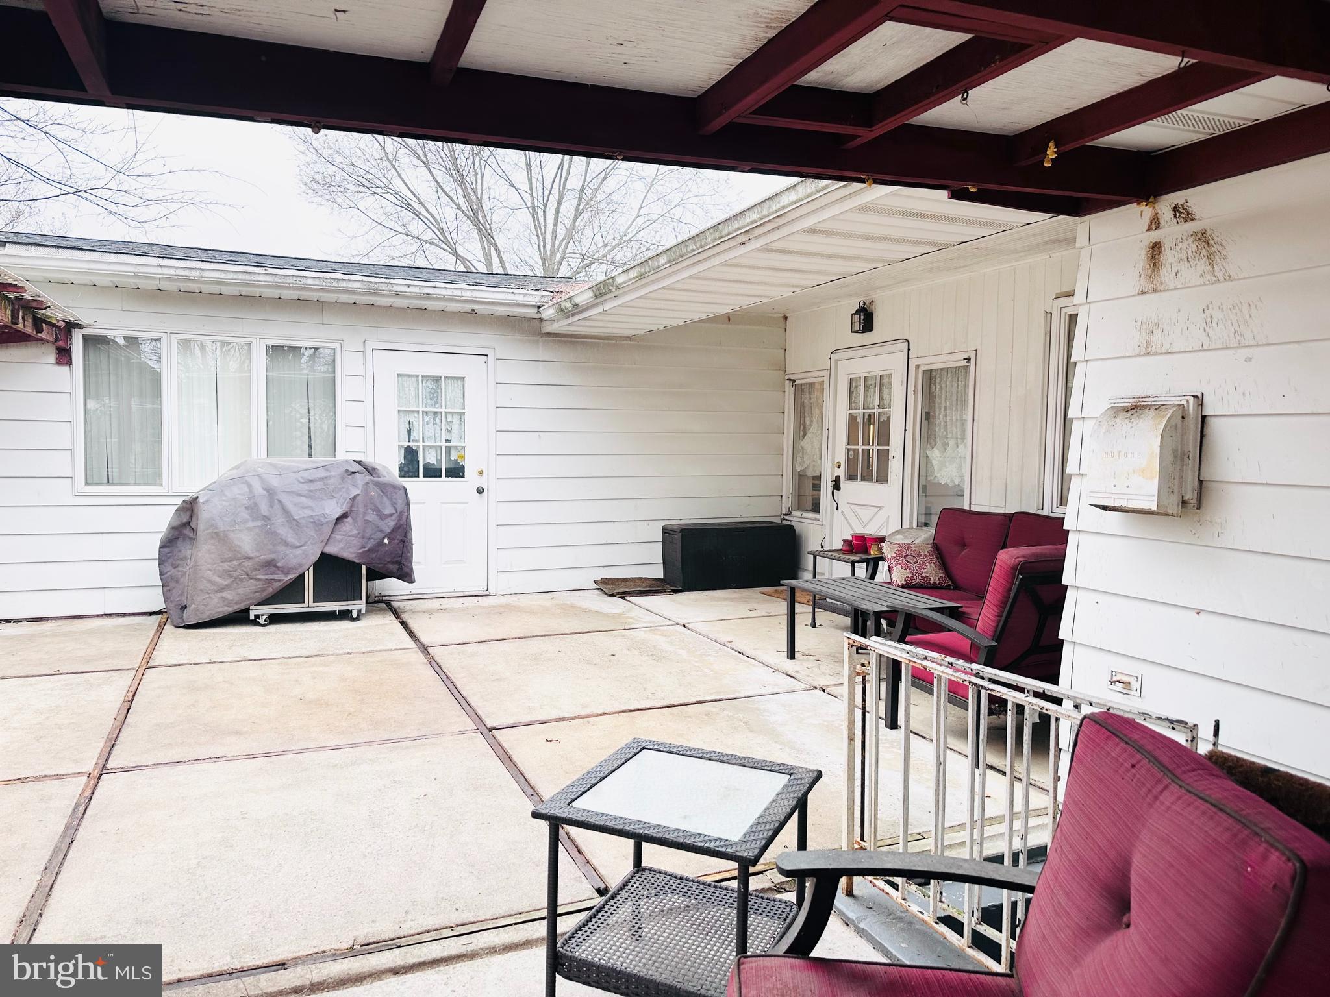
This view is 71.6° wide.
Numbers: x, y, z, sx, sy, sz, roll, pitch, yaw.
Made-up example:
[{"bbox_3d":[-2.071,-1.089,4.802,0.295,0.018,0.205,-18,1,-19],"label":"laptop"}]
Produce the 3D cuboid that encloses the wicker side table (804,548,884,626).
[{"bbox_3d":[1.401,0.682,6.689,0.530,0.560,0.530,-2,5,-30],"label":"wicker side table"}]

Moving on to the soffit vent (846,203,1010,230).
[{"bbox_3d":[1.146,-1.177,3.878,0.790,0.012,0.095,-1,3,-23],"label":"soffit vent"}]

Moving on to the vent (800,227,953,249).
[{"bbox_3d":[0.991,-1.199,4.263,0.790,0.012,0.095,-1,3,-23],"label":"vent"}]

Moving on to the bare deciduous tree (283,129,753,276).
[{"bbox_3d":[-2.928,-6.161,18.659,10.500,12.400,10.000,-1,4,-24],"label":"bare deciduous tree"}]

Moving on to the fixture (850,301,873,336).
[{"bbox_3d":[1.658,-1.529,7.736,0.130,0.261,0.150,-1,4,-24],"label":"fixture"}]

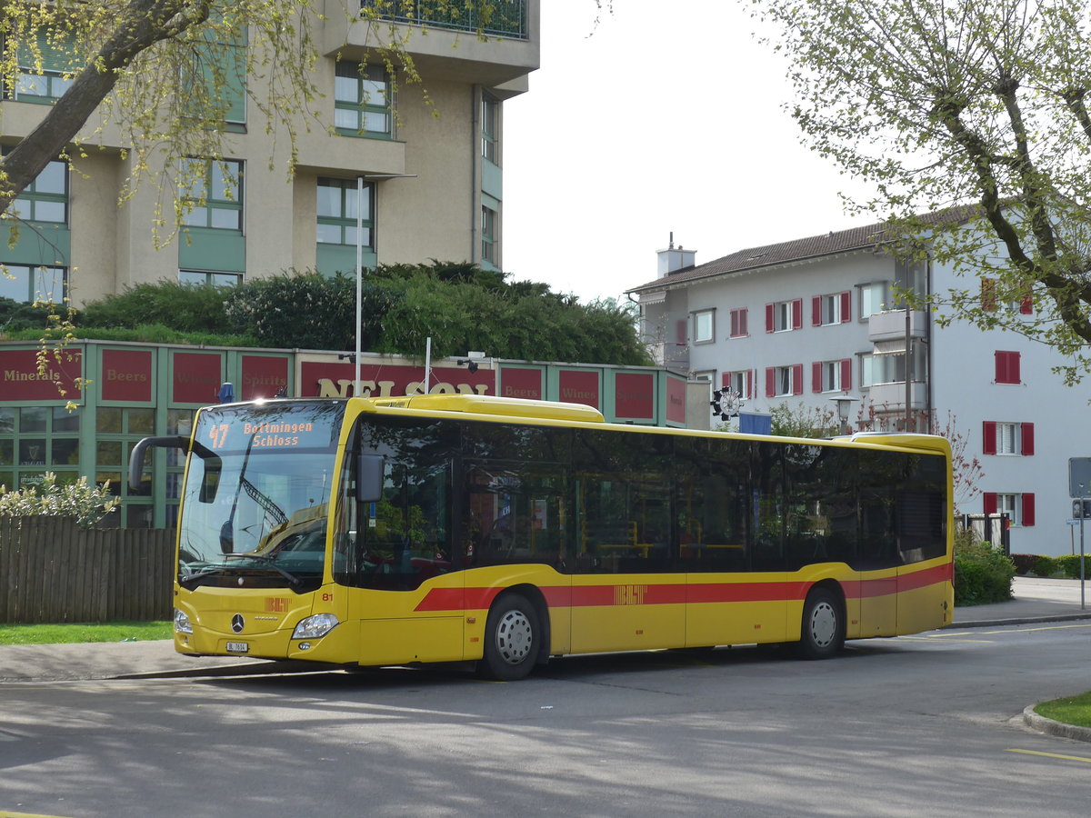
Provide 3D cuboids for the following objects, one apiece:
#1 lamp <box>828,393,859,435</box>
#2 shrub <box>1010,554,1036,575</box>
[{"bbox_3d":[6.156,1.942,42.859,0.620,4.470,0.620,0,-4,0],"label":"lamp"},{"bbox_3d":[17.587,5.717,76.500,1.050,0.820,1.050,1,-4,-14],"label":"shrub"}]

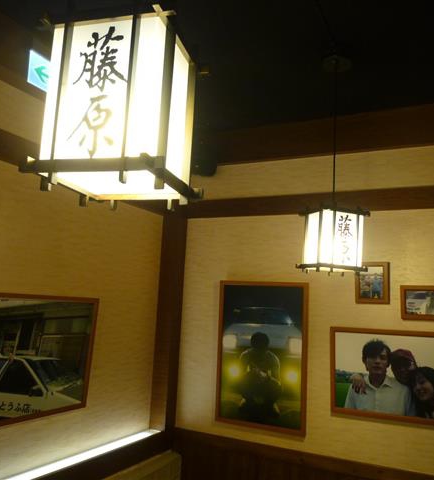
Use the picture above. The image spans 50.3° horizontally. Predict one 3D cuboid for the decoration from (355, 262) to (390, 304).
[{"bbox_3d":[0.800,0.222,2.371,0.164,0.211,0.025,-1,-9,26],"label":"decoration"}]

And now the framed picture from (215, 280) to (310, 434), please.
[{"bbox_3d":[0.250,0.631,2.568,0.522,0.791,0.030,-1,-9,26],"label":"framed picture"}]

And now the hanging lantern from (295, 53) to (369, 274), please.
[{"bbox_3d":[0.466,-0.301,1.842,0.200,0.862,0.200,6,-9,-21],"label":"hanging lantern"}]

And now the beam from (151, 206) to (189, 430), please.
[{"bbox_3d":[-0.288,0.480,2.808,0.107,1.258,0.110,-1,-9,26],"label":"beam"}]

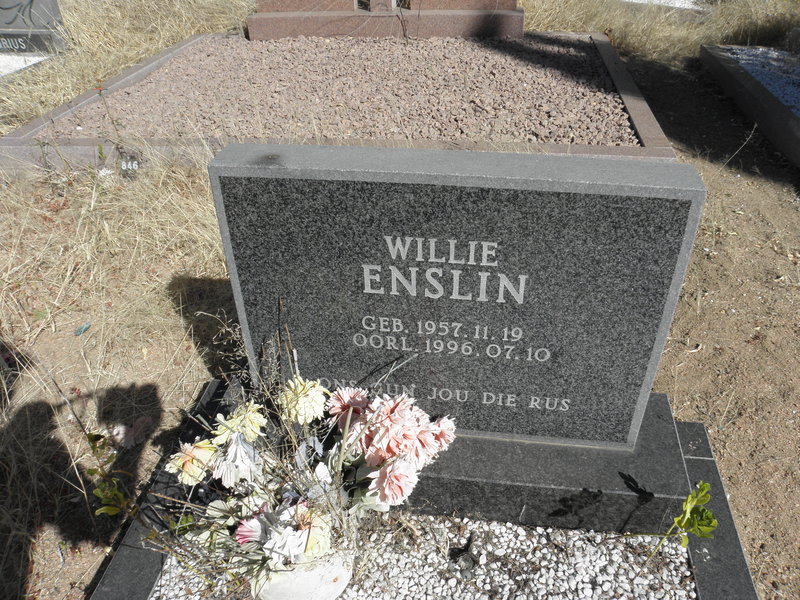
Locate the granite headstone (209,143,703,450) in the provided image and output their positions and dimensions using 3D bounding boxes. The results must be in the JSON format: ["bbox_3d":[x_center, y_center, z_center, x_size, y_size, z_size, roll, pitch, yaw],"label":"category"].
[{"bbox_3d":[0.065,0.009,0.909,0.625,0.452,0.082,4,34,7],"label":"granite headstone"}]

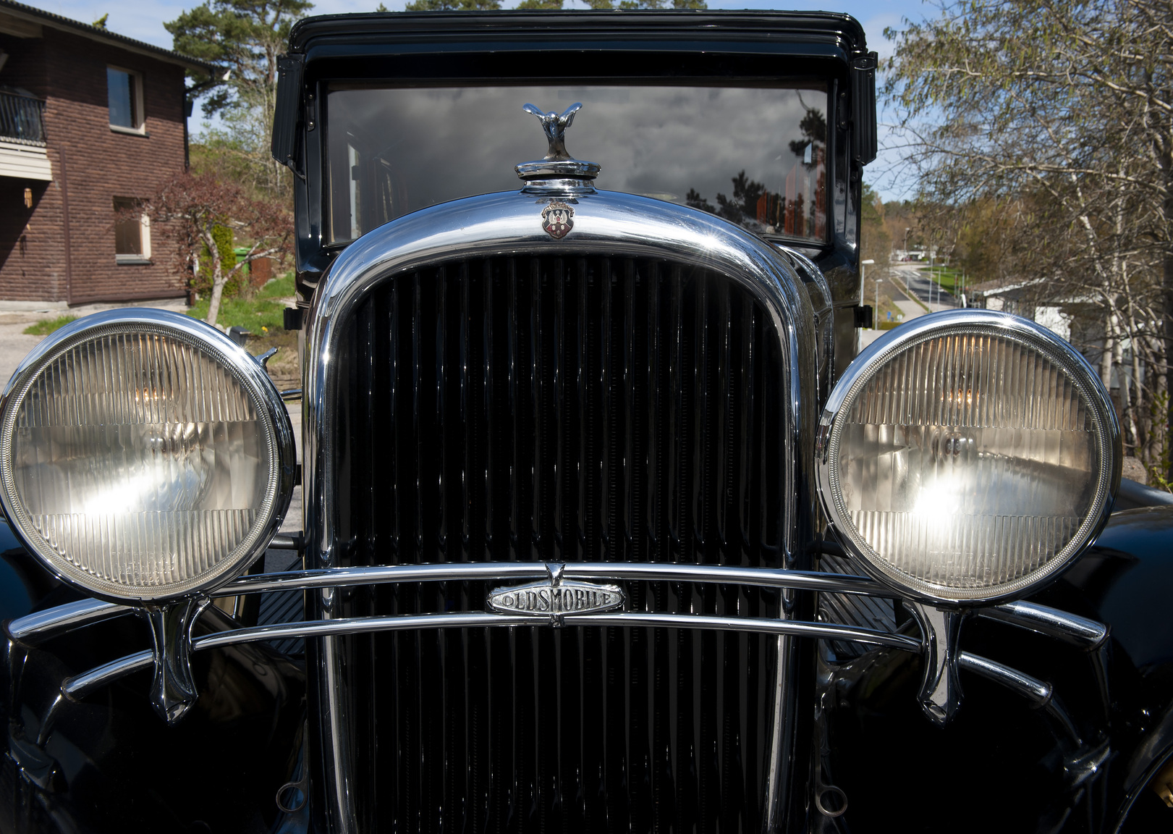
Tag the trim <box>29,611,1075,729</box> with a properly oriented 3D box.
[{"bbox_3d":[-0.028,0.255,1.235,1.030,0.120,0.090,0,7,0],"label":"trim"}]

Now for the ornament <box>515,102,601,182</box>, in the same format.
[{"bbox_3d":[-0.031,-0.302,1.340,0.094,0.090,0.092,0,7,0],"label":"ornament"}]

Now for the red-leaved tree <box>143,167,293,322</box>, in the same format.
[{"bbox_3d":[-4.847,-2.191,15.800,2.100,2.050,2.050,0,7,0],"label":"red-leaved tree"}]

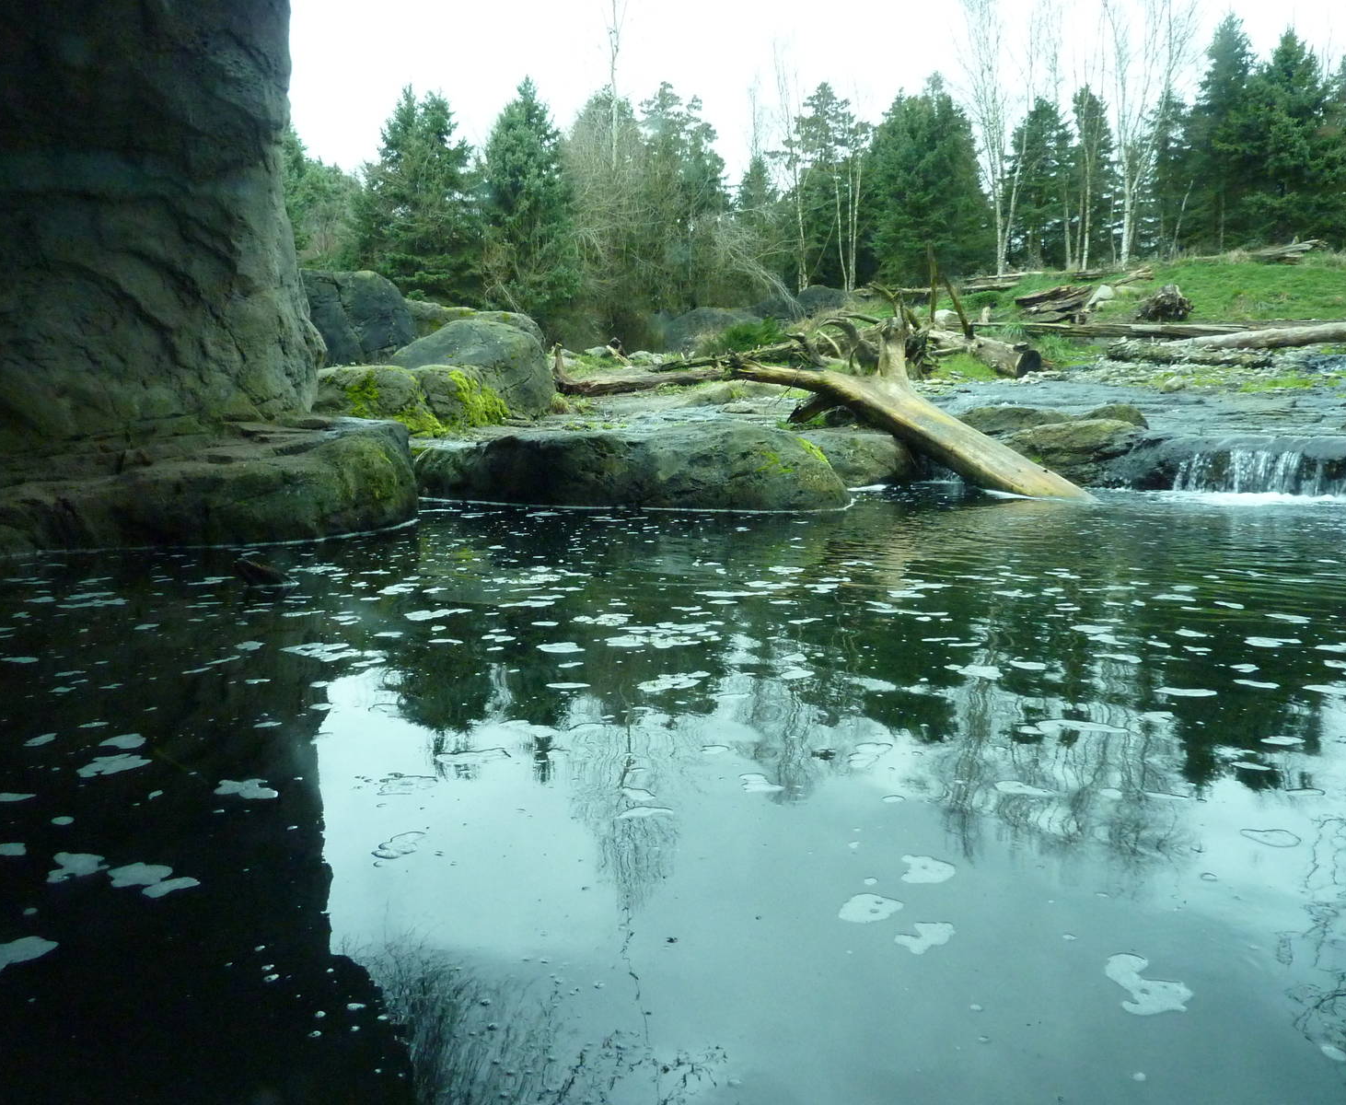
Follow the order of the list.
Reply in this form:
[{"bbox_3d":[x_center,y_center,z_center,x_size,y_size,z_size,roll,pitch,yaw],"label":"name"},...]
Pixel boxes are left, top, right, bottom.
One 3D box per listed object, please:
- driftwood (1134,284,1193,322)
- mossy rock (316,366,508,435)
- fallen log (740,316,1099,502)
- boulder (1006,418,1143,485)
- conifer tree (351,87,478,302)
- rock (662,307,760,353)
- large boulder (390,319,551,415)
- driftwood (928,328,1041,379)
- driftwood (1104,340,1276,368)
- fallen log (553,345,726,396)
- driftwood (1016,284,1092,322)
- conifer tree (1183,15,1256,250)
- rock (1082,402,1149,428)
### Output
[{"bbox_3d":[12.657,-6.431,27.402,1.513,0.957,1.200,3,9,24],"label":"driftwood"},{"bbox_3d":[-3.701,-2.154,15.041,2.832,0.998,1.800,-3,8,-13],"label":"mossy rock"},{"bbox_3d":[2.641,-1.600,12.101,4.000,1.900,1.300,2,8,17],"label":"fallen log"},{"bbox_3d":[4.783,-1.213,12.867,1.550,0.780,1.100,-1,8,0],"label":"boulder"},{"bbox_3d":[-8.310,-11.079,34.300,4.073,7.481,4.073,-2,8,-13],"label":"conifer tree"},{"bbox_3d":[0.812,-4.674,22.568,2.200,1.100,1.700,-1,8,0],"label":"rock"},{"bbox_3d":[-3.313,-3.091,18.038,2.700,1.700,2.100,-1,8,0],"label":"large boulder"},{"bbox_3d":[6.180,-4.116,21.551,0.600,0.580,2.603,-5,24,-29],"label":"driftwood"},{"bbox_3d":[11.138,-4.258,23.003,3.214,0.420,0.500,9,11,23],"label":"driftwood"},{"bbox_3d":[-0.579,-3.323,19.525,3.300,0.850,0.600,-4,9,-22],"label":"fallen log"},{"bbox_3d":[8.526,-5.553,23.772,1.800,0.850,0.900,-3,8,-15],"label":"driftwood"},{"bbox_3d":[18.109,-13.784,35.448,2.500,7.500,2.500,-1,8,0],"label":"conifer tree"},{"bbox_3d":[5.752,-1.765,13.902,0.850,0.420,0.700,-1,8,0],"label":"rock"}]

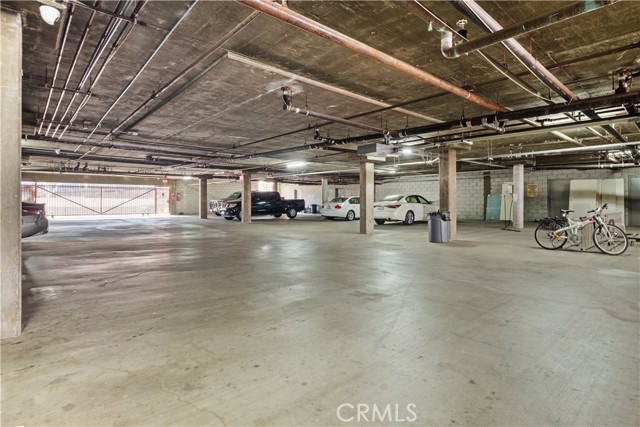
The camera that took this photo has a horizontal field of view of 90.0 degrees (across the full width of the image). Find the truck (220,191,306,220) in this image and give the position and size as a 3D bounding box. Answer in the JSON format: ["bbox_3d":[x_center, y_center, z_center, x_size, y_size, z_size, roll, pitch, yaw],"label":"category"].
[{"bbox_3d":[-3.487,-0.521,20.352,5.200,1.780,1.860,-1,2,-39],"label":"truck"}]

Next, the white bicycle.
[{"bbox_3d":[5.950,0.336,7.323,1.700,1.090,0.570,2,3,45],"label":"white bicycle"}]

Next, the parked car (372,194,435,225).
[{"bbox_3d":[4.440,-0.219,16.307,1.840,1.440,4.780,2,3,44],"label":"parked car"}]

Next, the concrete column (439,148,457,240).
[{"bbox_3d":[3.712,-0.521,9.217,0.450,2.580,0.290,-1,2,-42],"label":"concrete column"}]

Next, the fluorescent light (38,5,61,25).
[{"bbox_3d":[-2.189,-1.609,2.595,0.140,0.130,0.140,-1,2,-42],"label":"fluorescent light"}]

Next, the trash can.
[{"bbox_3d":[3.290,0.374,8.816,0.540,0.820,0.540,-1,2,-42],"label":"trash can"}]

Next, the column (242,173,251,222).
[{"bbox_3d":[-3.856,-0.836,16.706,0.410,2.580,0.300,-2,2,-41],"label":"column"}]

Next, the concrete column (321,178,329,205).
[{"bbox_3d":[0.292,-0.940,20.259,0.370,2.550,0.370,0,2,0],"label":"concrete column"}]

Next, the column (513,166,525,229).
[{"bbox_3d":[8.181,-0.646,13.159,0.360,2.550,0.360,0,2,0],"label":"column"}]

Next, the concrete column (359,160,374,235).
[{"bbox_3d":[1.662,-0.549,11.357,0.410,2.520,0.300,-2,2,-41],"label":"concrete column"}]

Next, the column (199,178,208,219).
[{"bbox_3d":[-7.521,-0.966,20.607,0.410,2.550,0.300,-2,2,-41],"label":"column"}]

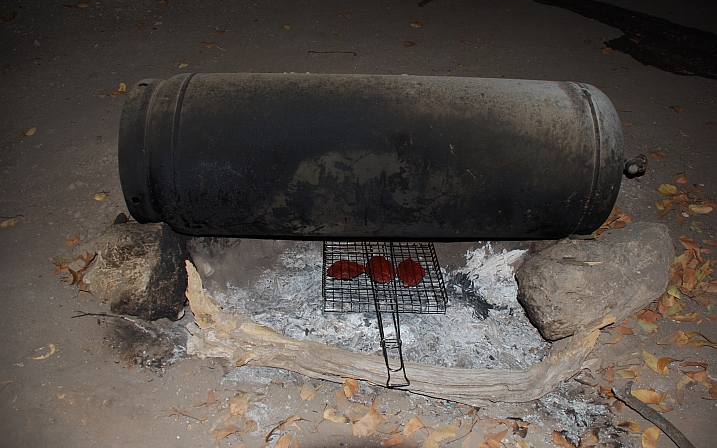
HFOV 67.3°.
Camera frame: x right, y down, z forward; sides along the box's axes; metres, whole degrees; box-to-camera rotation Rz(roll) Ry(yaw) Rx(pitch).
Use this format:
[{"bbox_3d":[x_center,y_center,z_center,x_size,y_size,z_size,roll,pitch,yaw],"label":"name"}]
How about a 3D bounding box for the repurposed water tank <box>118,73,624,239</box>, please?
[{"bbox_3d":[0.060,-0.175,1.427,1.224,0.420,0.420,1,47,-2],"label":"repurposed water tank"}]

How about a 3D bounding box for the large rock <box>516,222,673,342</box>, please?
[{"bbox_3d":[0.672,0.136,1.502,0.440,0.190,0.250,-20,49,-18],"label":"large rock"}]

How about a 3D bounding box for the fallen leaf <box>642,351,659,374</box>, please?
[{"bbox_3d":[0.753,0.356,1.388,0.025,0.015,0.066,-21,51,-20],"label":"fallen leaf"}]

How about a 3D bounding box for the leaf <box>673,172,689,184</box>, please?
[{"bbox_3d":[1.125,-0.161,1.878,0.059,0.018,0.047,0,47,-2],"label":"leaf"}]

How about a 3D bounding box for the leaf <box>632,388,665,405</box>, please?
[{"bbox_3d":[0.683,0.406,1.267,0.078,0.014,0.040,11,46,10],"label":"leaf"}]

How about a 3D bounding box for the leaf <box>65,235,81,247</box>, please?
[{"bbox_3d":[-0.906,0.052,1.706,0.058,0.013,0.030,-31,54,-27],"label":"leaf"}]

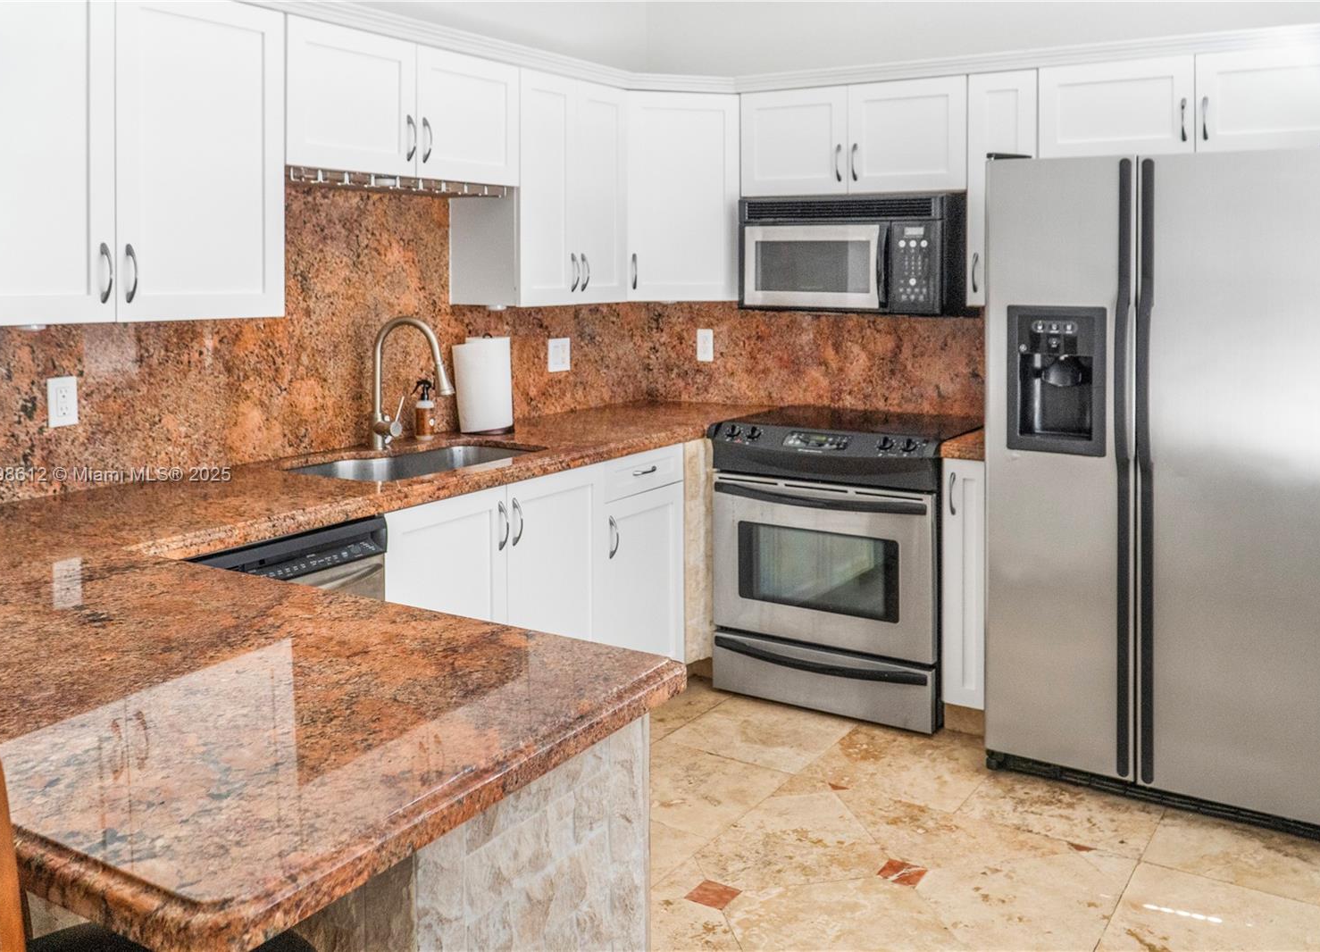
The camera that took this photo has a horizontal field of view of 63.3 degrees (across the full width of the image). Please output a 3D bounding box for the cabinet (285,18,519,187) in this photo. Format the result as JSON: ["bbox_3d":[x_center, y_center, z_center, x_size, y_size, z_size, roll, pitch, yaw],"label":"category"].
[{"bbox_3d":[-0.817,-1.064,3.158,0.316,0.379,0.923,6,11,33],"label":"cabinet"}]

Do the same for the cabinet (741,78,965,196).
[{"bbox_3d":[0.736,-1.207,3.893,0.842,0.375,0.316,6,11,33],"label":"cabinet"}]

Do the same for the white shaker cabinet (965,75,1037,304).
[{"bbox_3d":[1.204,-0.964,3.646,0.235,0.758,0.316,6,11,33],"label":"white shaker cabinet"}]

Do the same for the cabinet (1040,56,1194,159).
[{"bbox_3d":[1.498,-1.161,3.463,0.461,0.304,0.316,6,11,33],"label":"cabinet"}]

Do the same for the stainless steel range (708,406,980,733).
[{"bbox_3d":[0.680,0.290,3.690,0.770,0.925,0.700,6,11,33],"label":"stainless steel range"}]

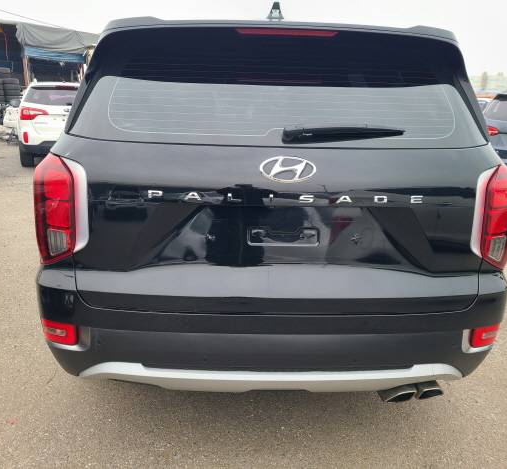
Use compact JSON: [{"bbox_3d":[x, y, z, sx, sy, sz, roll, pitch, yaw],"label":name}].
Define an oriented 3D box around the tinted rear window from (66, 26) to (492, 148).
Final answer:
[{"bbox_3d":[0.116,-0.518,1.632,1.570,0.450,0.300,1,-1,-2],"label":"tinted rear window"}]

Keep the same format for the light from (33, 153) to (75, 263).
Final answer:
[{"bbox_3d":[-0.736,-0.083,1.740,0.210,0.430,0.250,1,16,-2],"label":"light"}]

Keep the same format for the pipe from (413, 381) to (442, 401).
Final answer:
[{"bbox_3d":[0.655,0.575,1.835,0.113,0.065,0.160,1,16,-2],"label":"pipe"}]

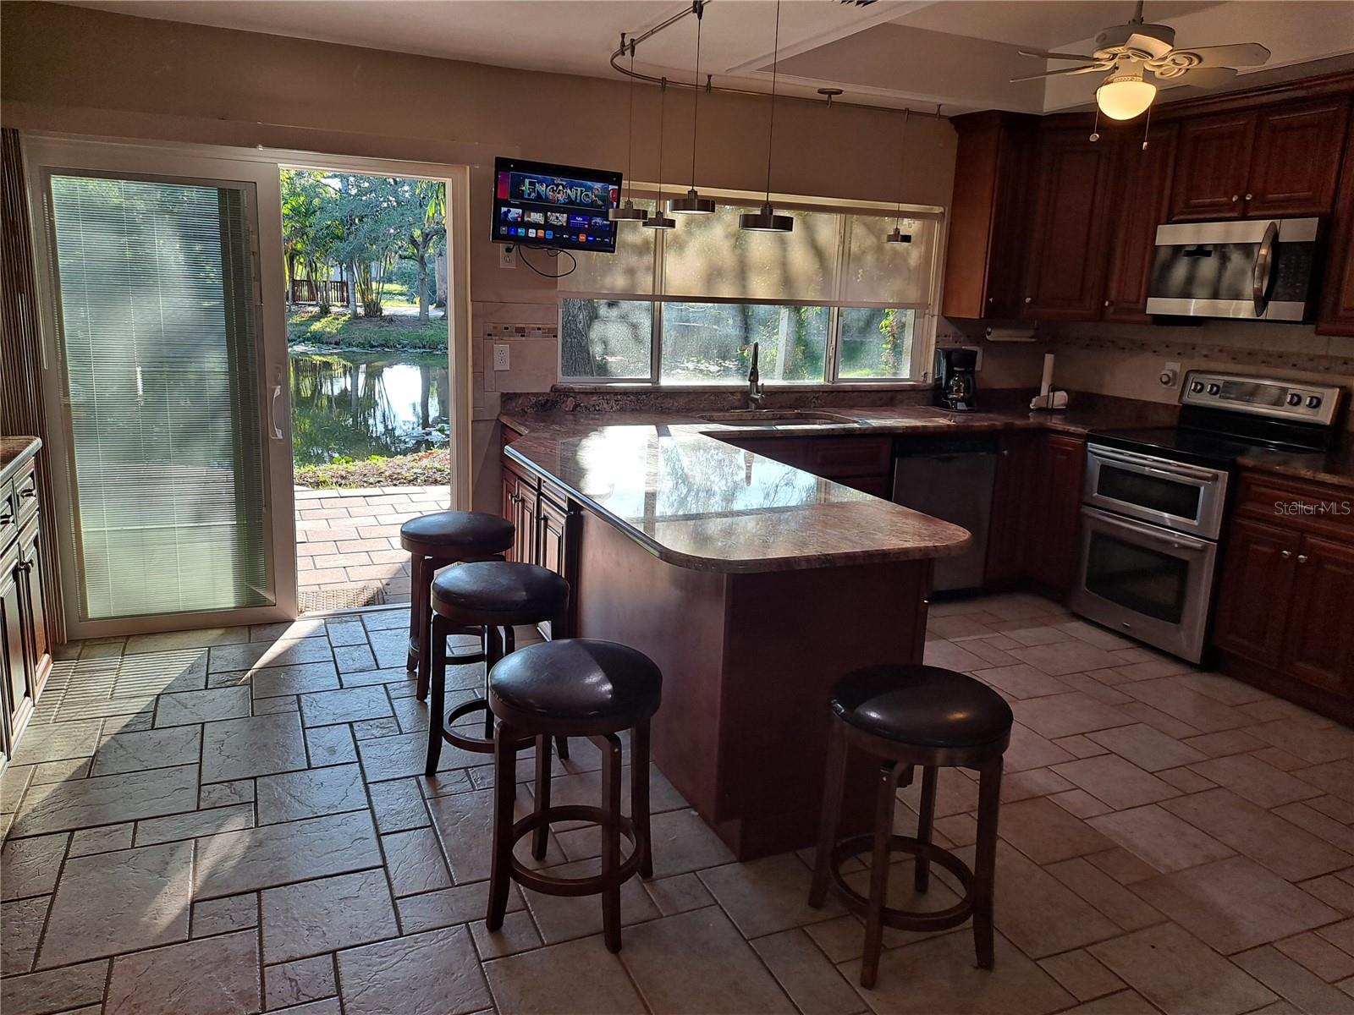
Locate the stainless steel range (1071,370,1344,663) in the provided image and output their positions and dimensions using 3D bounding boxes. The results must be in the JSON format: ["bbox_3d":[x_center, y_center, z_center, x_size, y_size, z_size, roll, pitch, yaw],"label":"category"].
[{"bbox_3d":[2.335,0.018,4.409,0.670,1.190,0.757,-3,13,-22],"label":"stainless steel range"}]

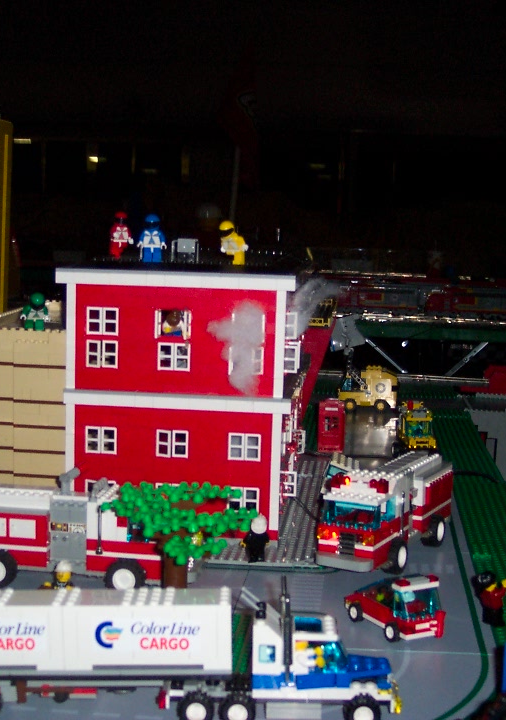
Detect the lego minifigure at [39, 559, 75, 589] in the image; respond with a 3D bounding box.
[{"bbox_3d":[-0.141,0.169,0.841,0.027,0.043,0.018,4,8,15],"label":"lego minifigure"}]

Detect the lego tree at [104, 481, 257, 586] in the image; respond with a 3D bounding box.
[{"bbox_3d":[-0.056,0.140,0.827,0.112,0.107,0.100,2,7,6],"label":"lego tree"}]

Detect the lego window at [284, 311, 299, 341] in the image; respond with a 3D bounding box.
[{"bbox_3d":[0.033,-0.030,1.016,0.015,0.025,0.004,1,7,-3],"label":"lego window"}]

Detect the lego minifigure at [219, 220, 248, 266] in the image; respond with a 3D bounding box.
[{"bbox_3d":[-0.017,-0.103,1.003,0.020,0.039,0.024,-5,10,-44],"label":"lego minifigure"}]

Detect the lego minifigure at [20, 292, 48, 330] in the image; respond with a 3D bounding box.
[{"bbox_3d":[-0.210,-0.043,1.098,0.026,0.042,0.016,1,7,-7],"label":"lego minifigure"}]

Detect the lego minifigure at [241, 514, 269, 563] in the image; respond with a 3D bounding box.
[{"bbox_3d":[0.003,0.152,0.978,0.025,0.043,0.017,1,7,-7],"label":"lego minifigure"}]

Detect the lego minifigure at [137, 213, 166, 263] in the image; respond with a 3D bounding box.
[{"bbox_3d":[-0.090,-0.107,1.010,0.026,0.043,0.016,1,7,-3],"label":"lego minifigure"}]

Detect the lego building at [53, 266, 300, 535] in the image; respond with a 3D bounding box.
[{"bbox_3d":[-0.056,0.029,1.121,0.208,0.254,0.265,2,7,6],"label":"lego building"}]

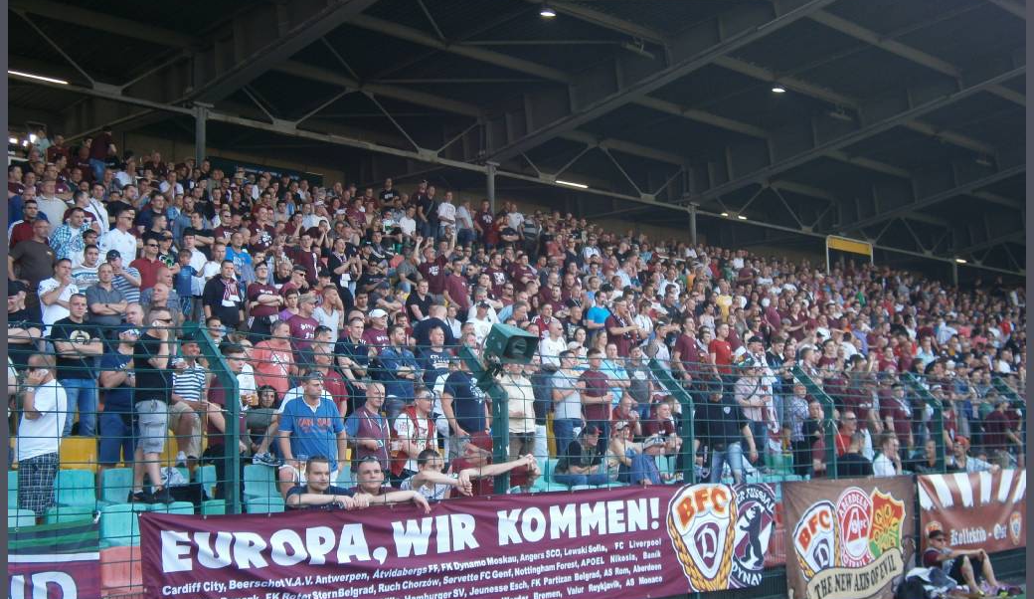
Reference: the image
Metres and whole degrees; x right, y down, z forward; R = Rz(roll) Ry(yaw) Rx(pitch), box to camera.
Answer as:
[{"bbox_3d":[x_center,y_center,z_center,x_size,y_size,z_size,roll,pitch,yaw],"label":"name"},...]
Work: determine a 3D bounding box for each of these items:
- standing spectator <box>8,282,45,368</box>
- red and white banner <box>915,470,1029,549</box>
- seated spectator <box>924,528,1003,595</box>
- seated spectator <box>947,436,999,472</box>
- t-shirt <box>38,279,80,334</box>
[{"bbox_3d":[-4.624,0.724,12.899,0.530,1.800,0.400,2,-7,-27],"label":"standing spectator"},{"bbox_3d":[5.556,2.517,16.906,0.040,0.940,2.950,-7,-9,42],"label":"red and white banner"},{"bbox_3d":[5.009,2.954,15.800,0.920,0.800,0.520,-3,-7,17],"label":"seated spectator"},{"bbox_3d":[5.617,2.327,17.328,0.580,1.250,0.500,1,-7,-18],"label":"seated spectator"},{"bbox_3d":[-5.241,0.074,16.100,0.450,0.640,0.300,3,-8,-36],"label":"t-shirt"}]

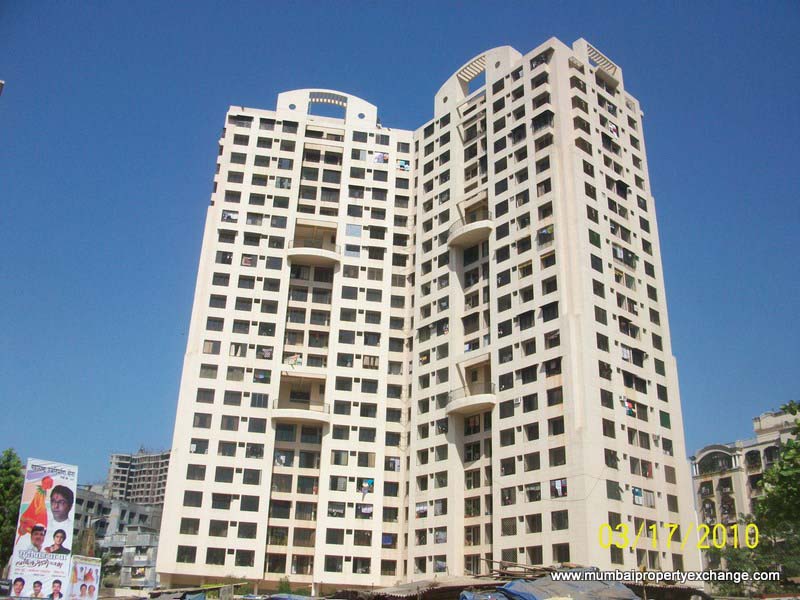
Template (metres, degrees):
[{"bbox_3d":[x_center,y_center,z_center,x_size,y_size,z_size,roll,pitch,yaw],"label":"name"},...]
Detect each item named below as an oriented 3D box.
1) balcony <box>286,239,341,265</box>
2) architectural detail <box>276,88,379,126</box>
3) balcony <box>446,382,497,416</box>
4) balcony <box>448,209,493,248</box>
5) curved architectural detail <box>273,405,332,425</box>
[{"bbox_3d":[-10.707,-6.267,93.301,6.750,1.950,1.500,6,-23,-9],"label":"balcony"},{"bbox_3d":[-10.117,-26.669,103.579,13.800,5.050,2.150,6,-23,-9],"label":"architectural detail"},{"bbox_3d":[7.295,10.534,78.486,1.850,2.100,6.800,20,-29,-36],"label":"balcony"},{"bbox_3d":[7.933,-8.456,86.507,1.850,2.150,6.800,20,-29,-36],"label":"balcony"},{"bbox_3d":[-11.361,13.184,85.085,6.750,1.200,1.500,6,-23,-9],"label":"curved architectural detail"}]

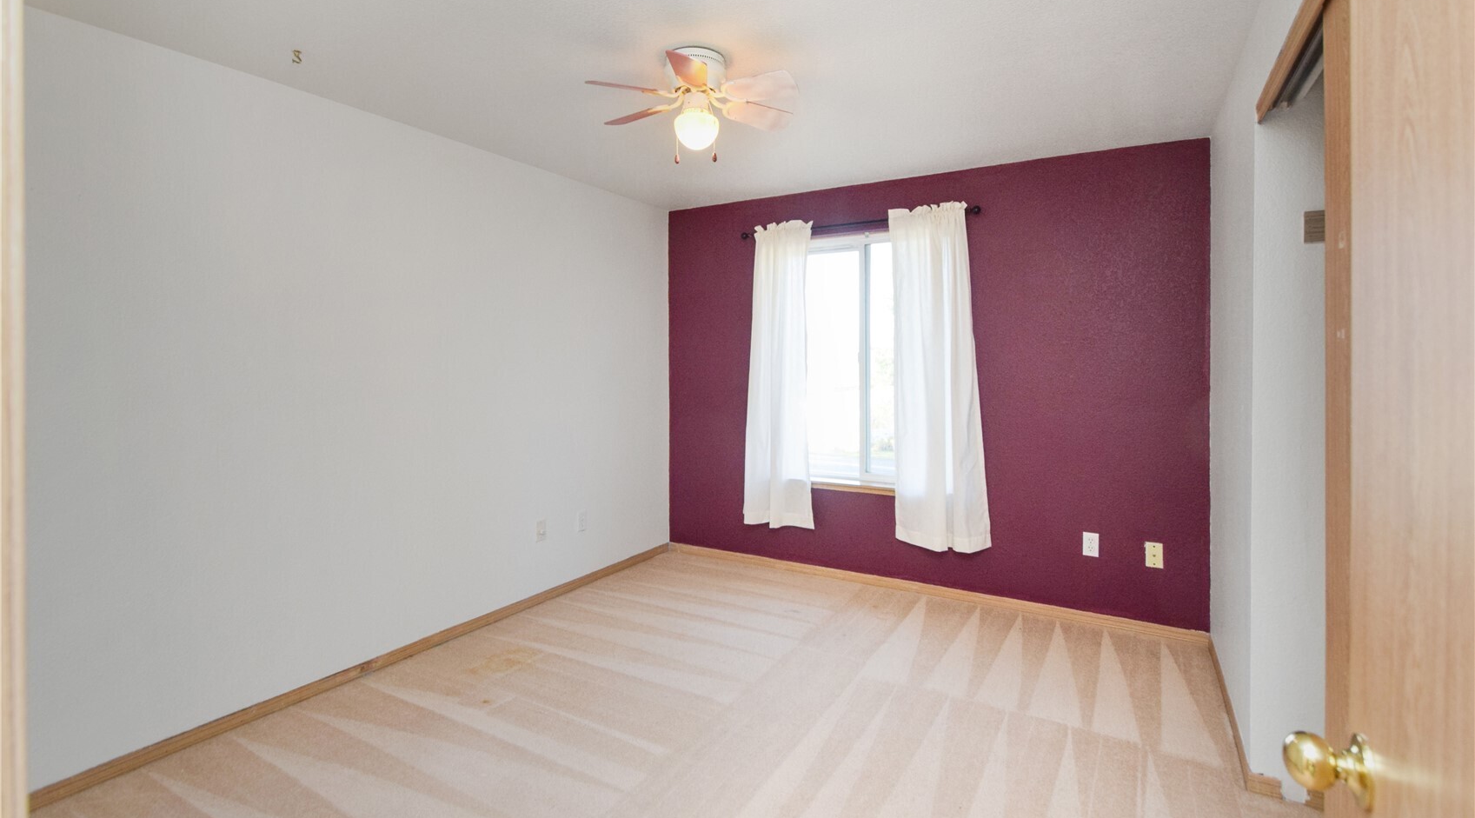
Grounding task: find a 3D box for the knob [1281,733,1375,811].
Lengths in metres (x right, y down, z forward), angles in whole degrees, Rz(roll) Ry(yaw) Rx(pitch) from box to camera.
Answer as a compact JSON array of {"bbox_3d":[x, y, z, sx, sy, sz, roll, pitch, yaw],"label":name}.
[{"bbox_3d":[0.584,0.355,0.616,0.062,0.068,0.068,1,3,31],"label":"knob"}]

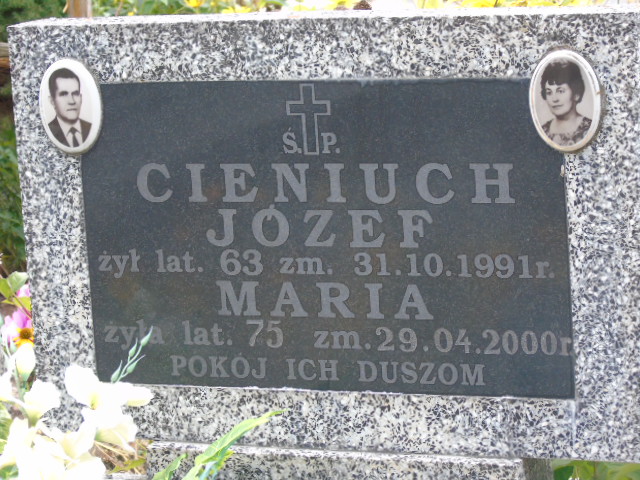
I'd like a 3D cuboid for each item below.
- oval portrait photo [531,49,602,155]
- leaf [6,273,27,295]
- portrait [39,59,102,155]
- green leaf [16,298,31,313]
[{"bbox_3d":[0.273,-0.155,2.921,0.082,0.114,0.012,1,9,22],"label":"oval portrait photo"},{"bbox_3d":[-0.388,0.055,3.370,0.028,0.030,0.014,-5,11,-6],"label":"leaf"},{"bbox_3d":[-0.300,-0.160,3.150,0.082,0.114,0.012,1,9,22],"label":"portrait"},{"bbox_3d":[-0.380,0.083,3.370,0.024,0.020,0.012,-5,11,-6],"label":"green leaf"}]

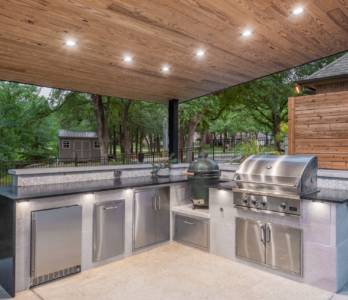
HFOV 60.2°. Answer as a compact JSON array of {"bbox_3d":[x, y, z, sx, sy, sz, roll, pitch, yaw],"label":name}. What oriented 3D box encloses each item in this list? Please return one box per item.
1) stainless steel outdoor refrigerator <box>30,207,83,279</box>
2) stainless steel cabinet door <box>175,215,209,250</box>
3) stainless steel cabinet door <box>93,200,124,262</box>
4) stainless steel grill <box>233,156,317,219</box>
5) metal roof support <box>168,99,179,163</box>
[{"bbox_3d":[-1.518,1.062,3.612,0.620,0.810,0.590,1,0,44],"label":"stainless steel outdoor refrigerator"},{"bbox_3d":[0.268,1.286,4.763,0.730,0.470,0.060,1,0,44],"label":"stainless steel cabinet door"},{"bbox_3d":[-0.838,1.058,3.978,0.060,0.740,0.494,1,0,44],"label":"stainless steel cabinet door"},{"bbox_3d":[1.309,0.426,3.895,0.895,0.690,0.670,1,0,44],"label":"stainless steel grill"},{"bbox_3d":[-0.005,0.157,6.843,0.152,2.650,0.152,1,0,44],"label":"metal roof support"}]

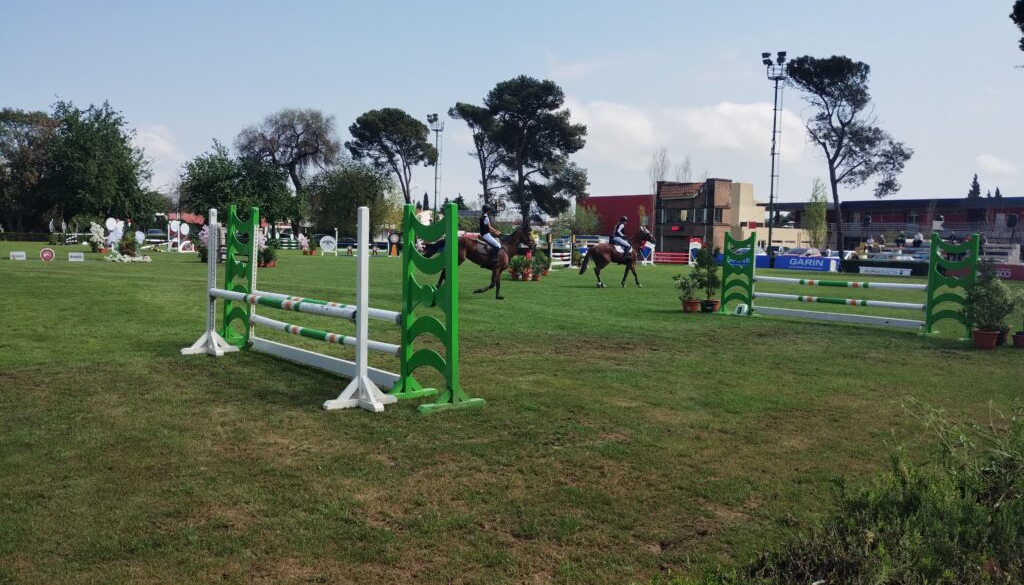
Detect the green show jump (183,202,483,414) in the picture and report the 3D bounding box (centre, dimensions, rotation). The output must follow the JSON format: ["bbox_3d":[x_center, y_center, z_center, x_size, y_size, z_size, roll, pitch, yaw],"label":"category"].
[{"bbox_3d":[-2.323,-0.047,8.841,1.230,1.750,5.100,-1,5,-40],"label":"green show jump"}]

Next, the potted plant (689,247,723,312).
[{"bbox_3d":[4.351,-0.320,18.557,0.680,1.461,0.680,2,4,0],"label":"potted plant"}]

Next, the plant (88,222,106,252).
[{"bbox_3d":[-24.550,-3.270,49.243,1.000,1.850,1.000,0,4,-26],"label":"plant"}]

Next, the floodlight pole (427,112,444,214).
[{"bbox_3d":[-8.696,-12.389,93.425,1.450,15.300,1.450,4,4,30],"label":"floodlight pole"}]

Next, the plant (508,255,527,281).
[{"bbox_3d":[0.196,-0.868,29.614,0.623,0.903,0.623,2,4,0],"label":"plant"}]

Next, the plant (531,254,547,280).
[{"bbox_3d":[1.031,-1.005,31.762,0.620,1.070,0.620,2,4,0],"label":"plant"}]

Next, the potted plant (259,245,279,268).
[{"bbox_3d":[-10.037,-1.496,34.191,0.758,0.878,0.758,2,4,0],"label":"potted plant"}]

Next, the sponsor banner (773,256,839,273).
[{"bbox_3d":[19.111,-1.884,53.875,4.292,0.880,0.120,5,5,42],"label":"sponsor banner"}]

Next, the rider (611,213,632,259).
[{"bbox_3d":[3.604,-1.836,27.300,0.700,1.470,0.580,2,4,-2],"label":"rider"}]

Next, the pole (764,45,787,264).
[{"bbox_3d":[19.501,-9.779,61.801,1.500,15.800,1.500,0,4,-30],"label":"pole"}]

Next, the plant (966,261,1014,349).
[{"bbox_3d":[7.554,0.201,13.096,0.735,1.378,0.735,2,4,0],"label":"plant"}]

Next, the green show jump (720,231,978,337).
[{"bbox_3d":[6.381,-0.277,16.366,0.660,1.810,5.150,-2,5,-42],"label":"green show jump"}]

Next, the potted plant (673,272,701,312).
[{"bbox_3d":[3.812,0.015,18.122,0.581,0.859,0.581,2,4,0],"label":"potted plant"}]

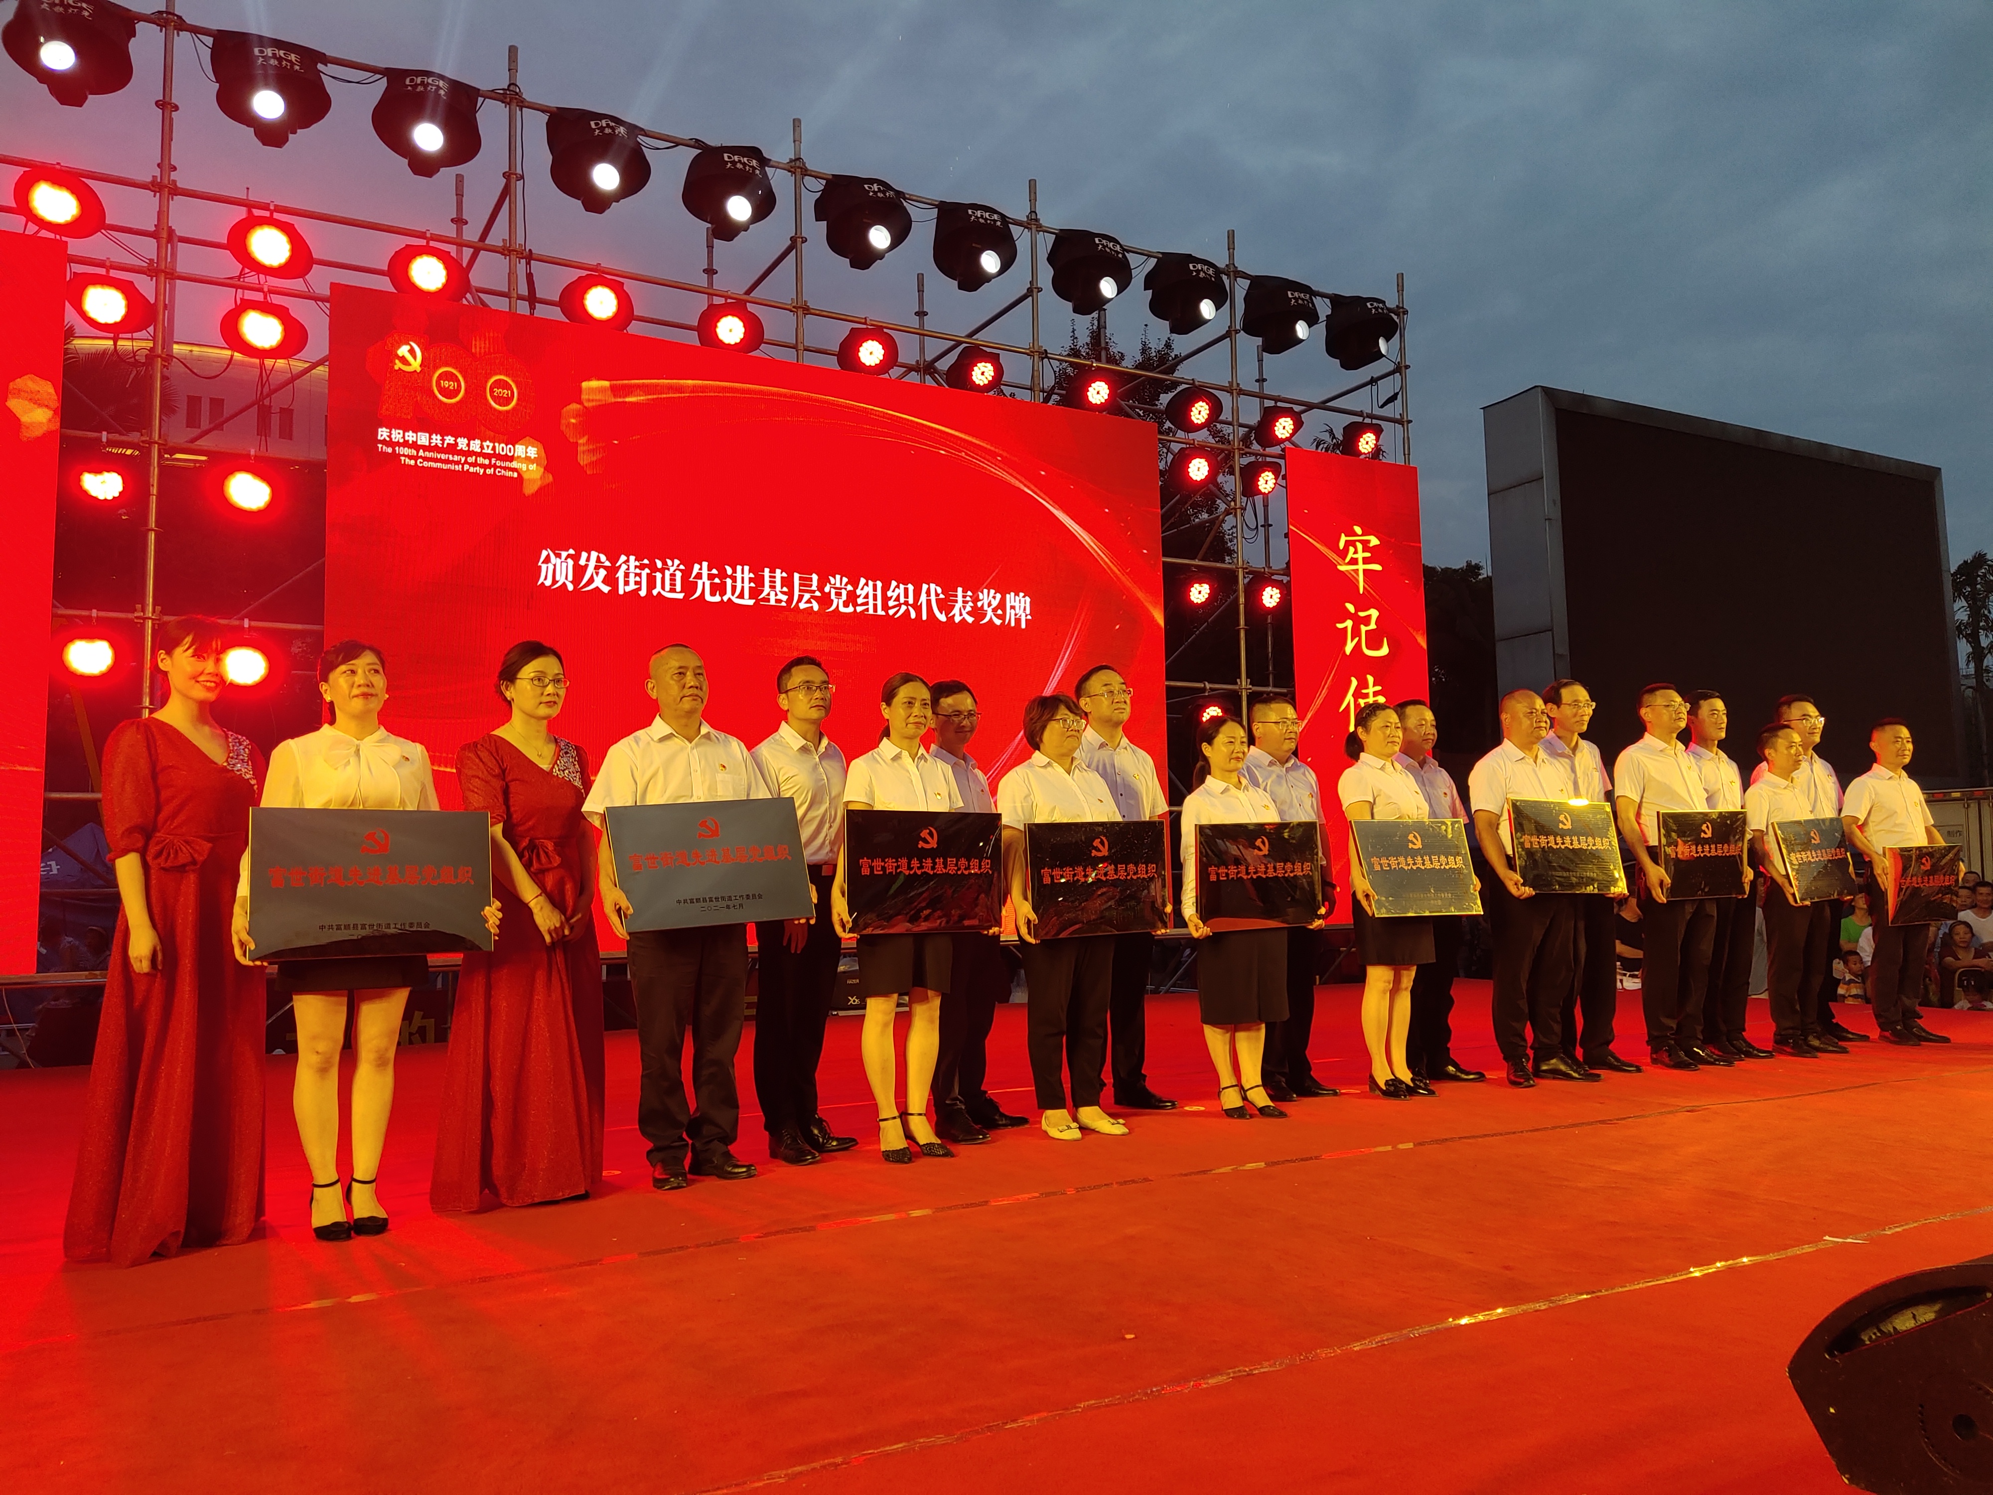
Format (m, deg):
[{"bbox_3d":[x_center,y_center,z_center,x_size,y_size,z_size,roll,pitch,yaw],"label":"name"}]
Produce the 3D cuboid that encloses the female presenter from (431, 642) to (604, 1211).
[{"bbox_3d":[-1.448,0.518,4.353,0.510,1.630,0.430,3,-6,-35],"label":"female presenter"}]

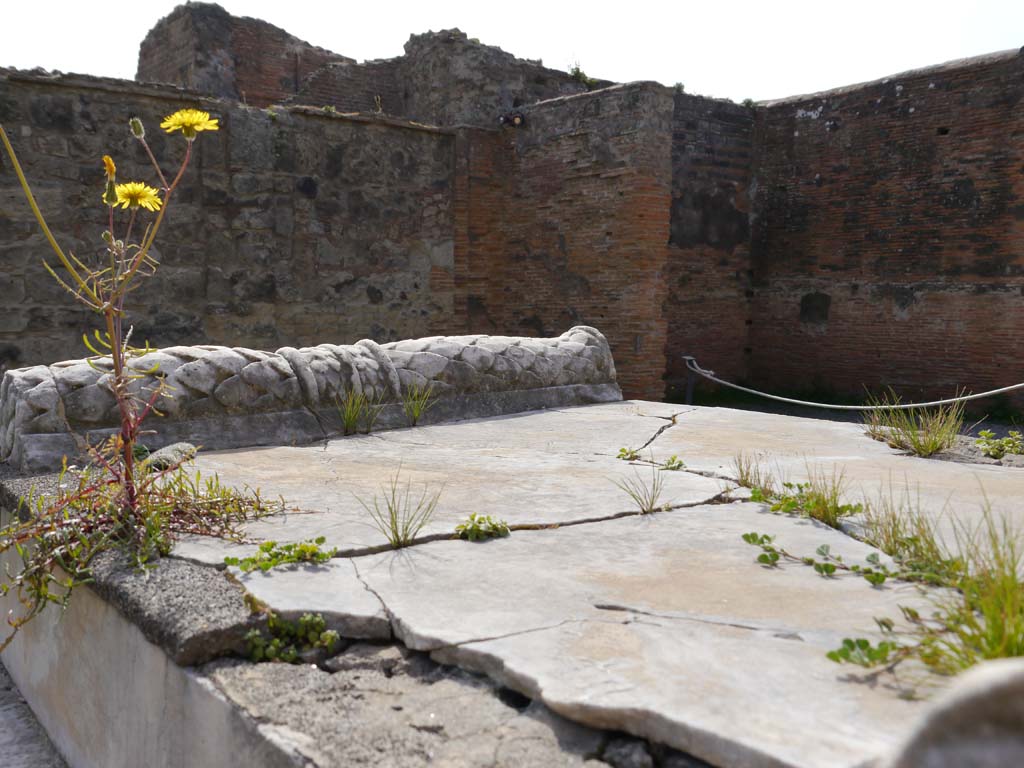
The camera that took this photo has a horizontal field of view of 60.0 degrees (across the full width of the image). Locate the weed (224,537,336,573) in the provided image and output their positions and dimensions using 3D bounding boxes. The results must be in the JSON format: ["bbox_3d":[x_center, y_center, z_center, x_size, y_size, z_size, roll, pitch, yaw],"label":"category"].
[{"bbox_3d":[-0.143,0.106,0.550,0.064,0.014,0.034,0,6,0],"label":"weed"}]

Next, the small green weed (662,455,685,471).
[{"bbox_3d":[0.151,0.074,0.835,0.023,0.012,0.019,0,6,0],"label":"small green weed"}]

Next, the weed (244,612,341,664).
[{"bbox_3d":[-0.111,0.129,0.450,0.046,0.022,0.030,0,6,0],"label":"weed"}]

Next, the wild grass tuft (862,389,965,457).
[{"bbox_3d":[0.425,0.042,0.940,0.098,0.062,0.065,0,6,0],"label":"wild grass tuft"}]

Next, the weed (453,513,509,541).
[{"bbox_3d":[-0.020,0.098,0.605,0.038,0.016,0.026,0,6,0],"label":"weed"}]

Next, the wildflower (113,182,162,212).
[{"bbox_3d":[-0.284,-0.142,0.675,0.041,0.020,0.040,0,6,0],"label":"wildflower"}]

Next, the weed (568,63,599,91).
[{"bbox_3d":[1.168,-5.024,14.500,0.490,0.420,0.420,0,6,0],"label":"weed"}]

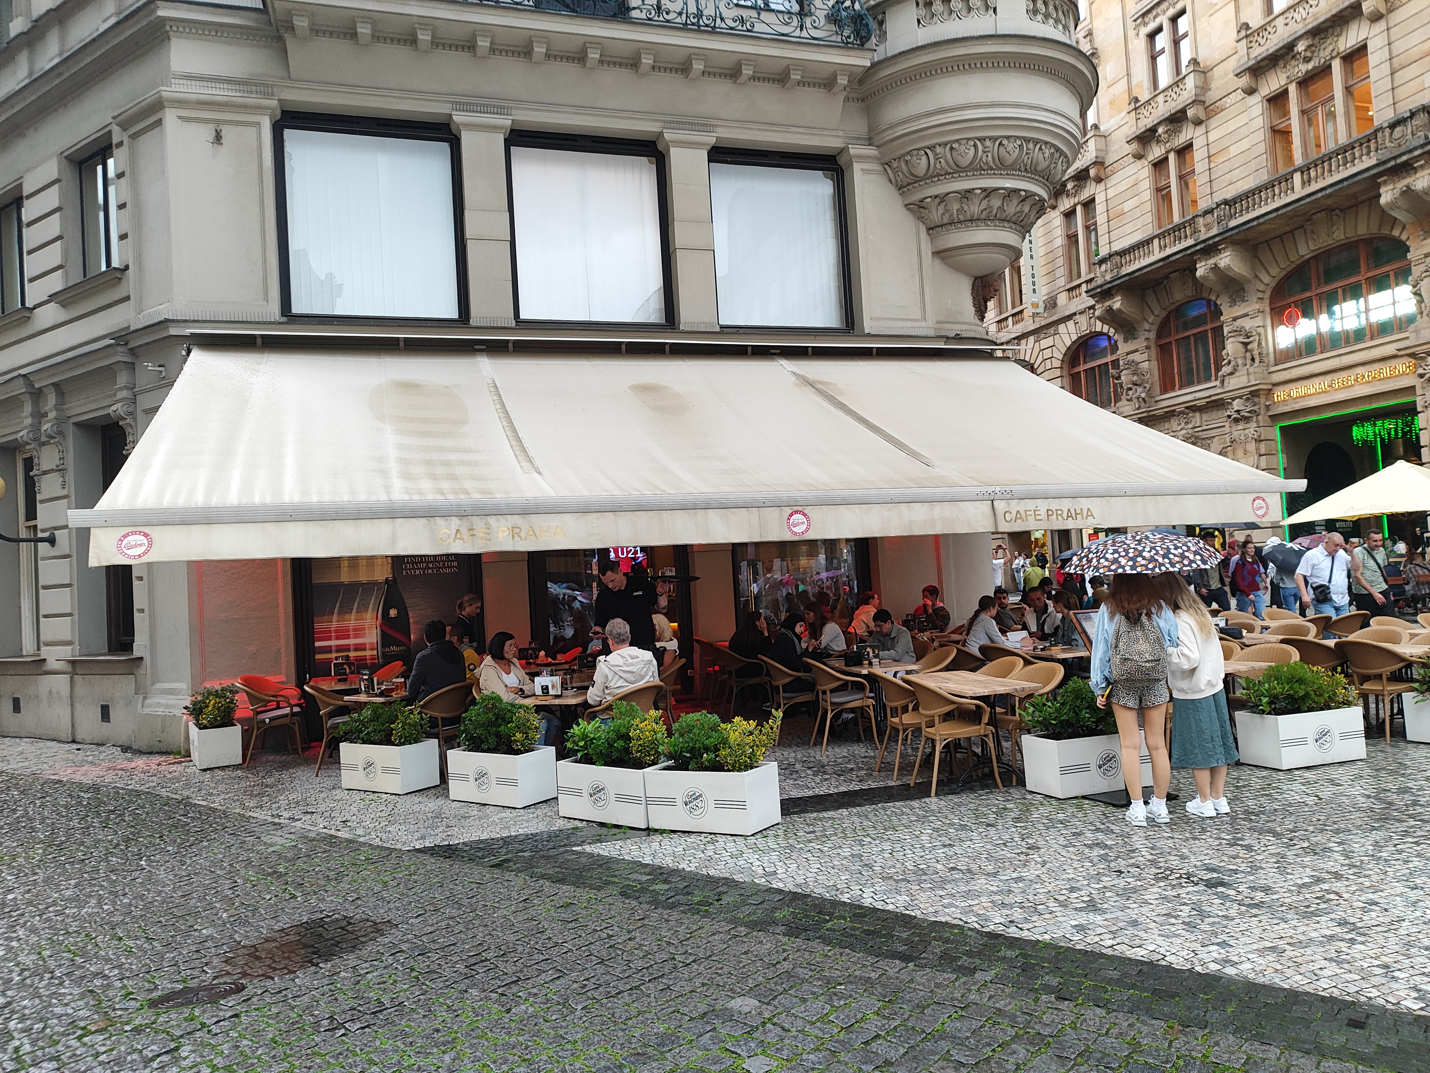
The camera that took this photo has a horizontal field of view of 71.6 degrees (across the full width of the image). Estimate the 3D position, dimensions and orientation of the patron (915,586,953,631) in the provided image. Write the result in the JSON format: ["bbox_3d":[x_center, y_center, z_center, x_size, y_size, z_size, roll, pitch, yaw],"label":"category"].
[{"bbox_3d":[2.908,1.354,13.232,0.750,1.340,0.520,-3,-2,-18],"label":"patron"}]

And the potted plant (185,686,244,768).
[{"bbox_3d":[-5.415,2.029,10.743,0.435,0.822,0.822,-2,-3,-33],"label":"potted plant"}]

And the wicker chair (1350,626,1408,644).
[{"bbox_3d":[5.895,1.248,8.838,0.610,0.850,0.580,-2,-3,-29],"label":"wicker chair"}]

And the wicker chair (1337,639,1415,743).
[{"bbox_3d":[5.536,1.247,8.268,0.610,0.850,0.580,-3,-2,-18],"label":"wicker chair"}]

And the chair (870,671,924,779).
[{"bbox_3d":[1.543,1.475,7.928,0.610,0.850,0.580,-3,-2,-11],"label":"chair"}]

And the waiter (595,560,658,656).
[{"bbox_3d":[-0.739,1.123,8.668,0.586,1.818,0.455,-4,-2,16],"label":"waiter"}]

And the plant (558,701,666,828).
[{"bbox_3d":[-0.710,1.629,7.236,0.852,0.816,0.435,-5,-3,36],"label":"plant"}]

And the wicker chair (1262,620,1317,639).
[{"bbox_3d":[5.735,1.300,9.927,0.610,0.850,0.580,-2,-3,-29],"label":"wicker chair"}]

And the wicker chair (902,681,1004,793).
[{"bbox_3d":[1.772,1.475,7.493,0.600,0.840,0.570,-3,-2,-10],"label":"wicker chair"}]

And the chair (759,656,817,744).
[{"bbox_3d":[0.744,1.599,9.855,0.610,0.850,0.580,-3,-2,-11],"label":"chair"}]

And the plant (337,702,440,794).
[{"bbox_3d":[-2.909,1.858,8.813,0.810,0.740,0.430,-5,-3,33],"label":"plant"}]

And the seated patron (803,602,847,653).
[{"bbox_3d":[1.212,1.428,11.201,0.740,1.290,0.480,-3,-2,-15],"label":"seated patron"}]

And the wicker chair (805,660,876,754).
[{"bbox_3d":[1.187,1.605,9.513,0.600,0.840,0.570,-3,-2,-8],"label":"wicker chair"}]

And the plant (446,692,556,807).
[{"bbox_3d":[-1.739,1.708,8.066,0.822,0.841,0.425,-5,-3,35],"label":"plant"}]

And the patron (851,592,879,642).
[{"bbox_3d":[2.039,1.408,12.453,0.750,1.330,0.480,-3,-2,-18],"label":"patron"}]

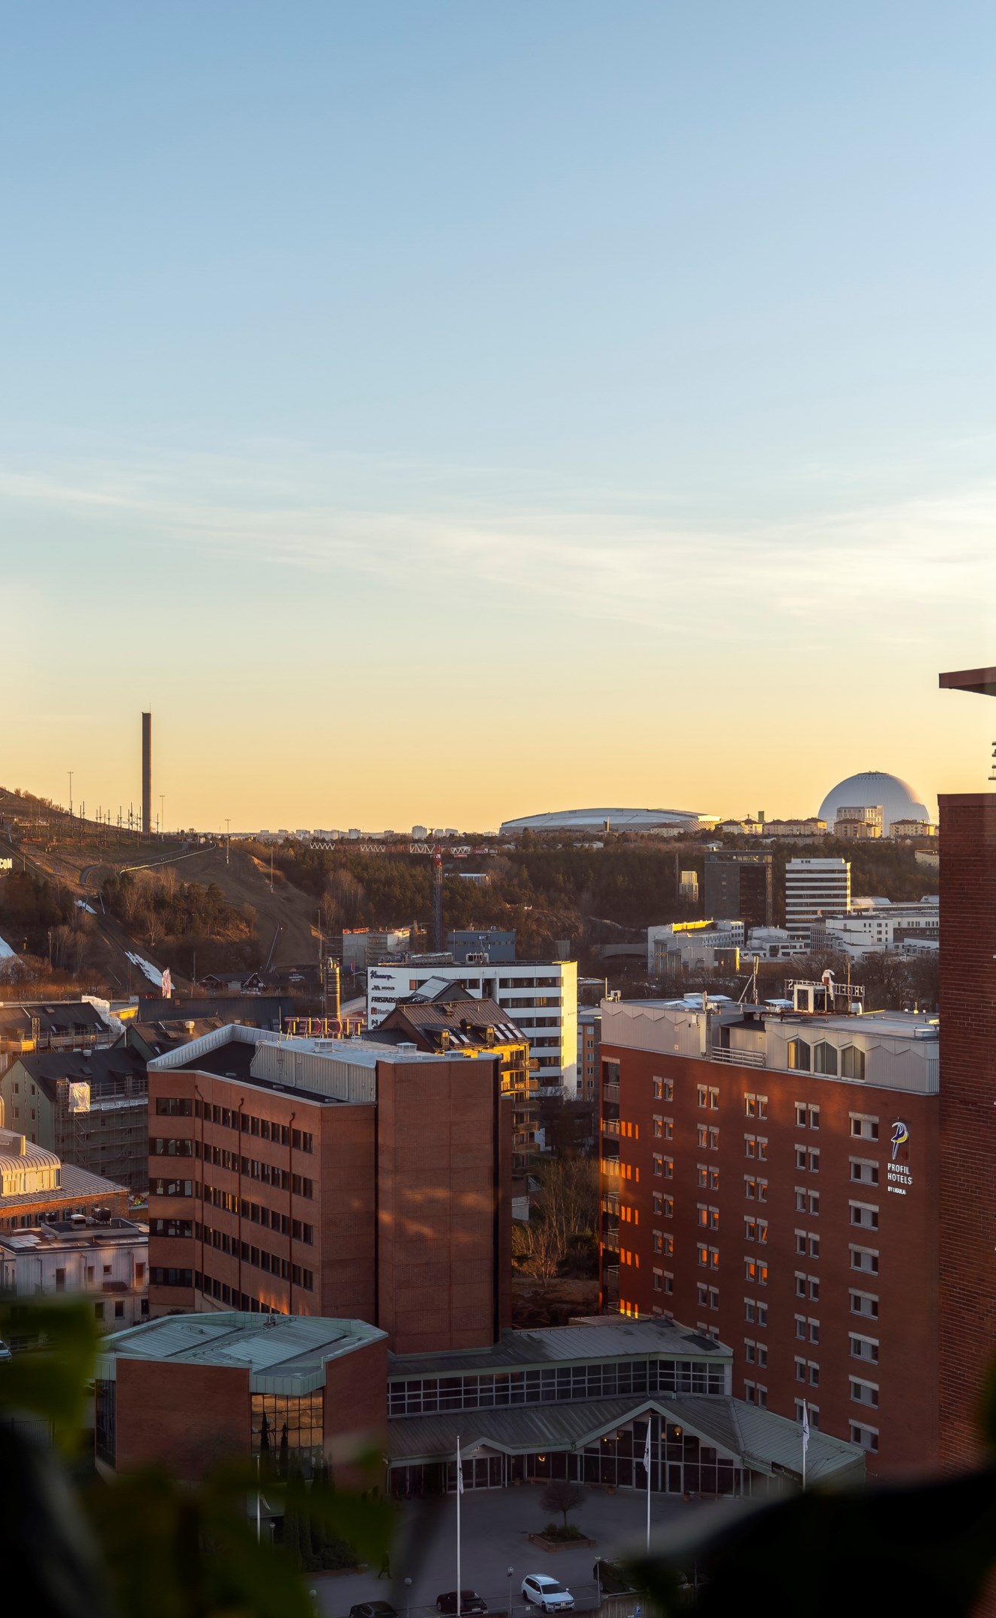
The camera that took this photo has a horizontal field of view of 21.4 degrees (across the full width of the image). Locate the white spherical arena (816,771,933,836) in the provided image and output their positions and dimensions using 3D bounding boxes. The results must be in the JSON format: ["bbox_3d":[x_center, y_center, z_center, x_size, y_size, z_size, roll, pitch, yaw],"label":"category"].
[{"bbox_3d":[362.950,7.180,2540.190,110.000,84.000,110.000,0,0,0],"label":"white spherical arena"}]

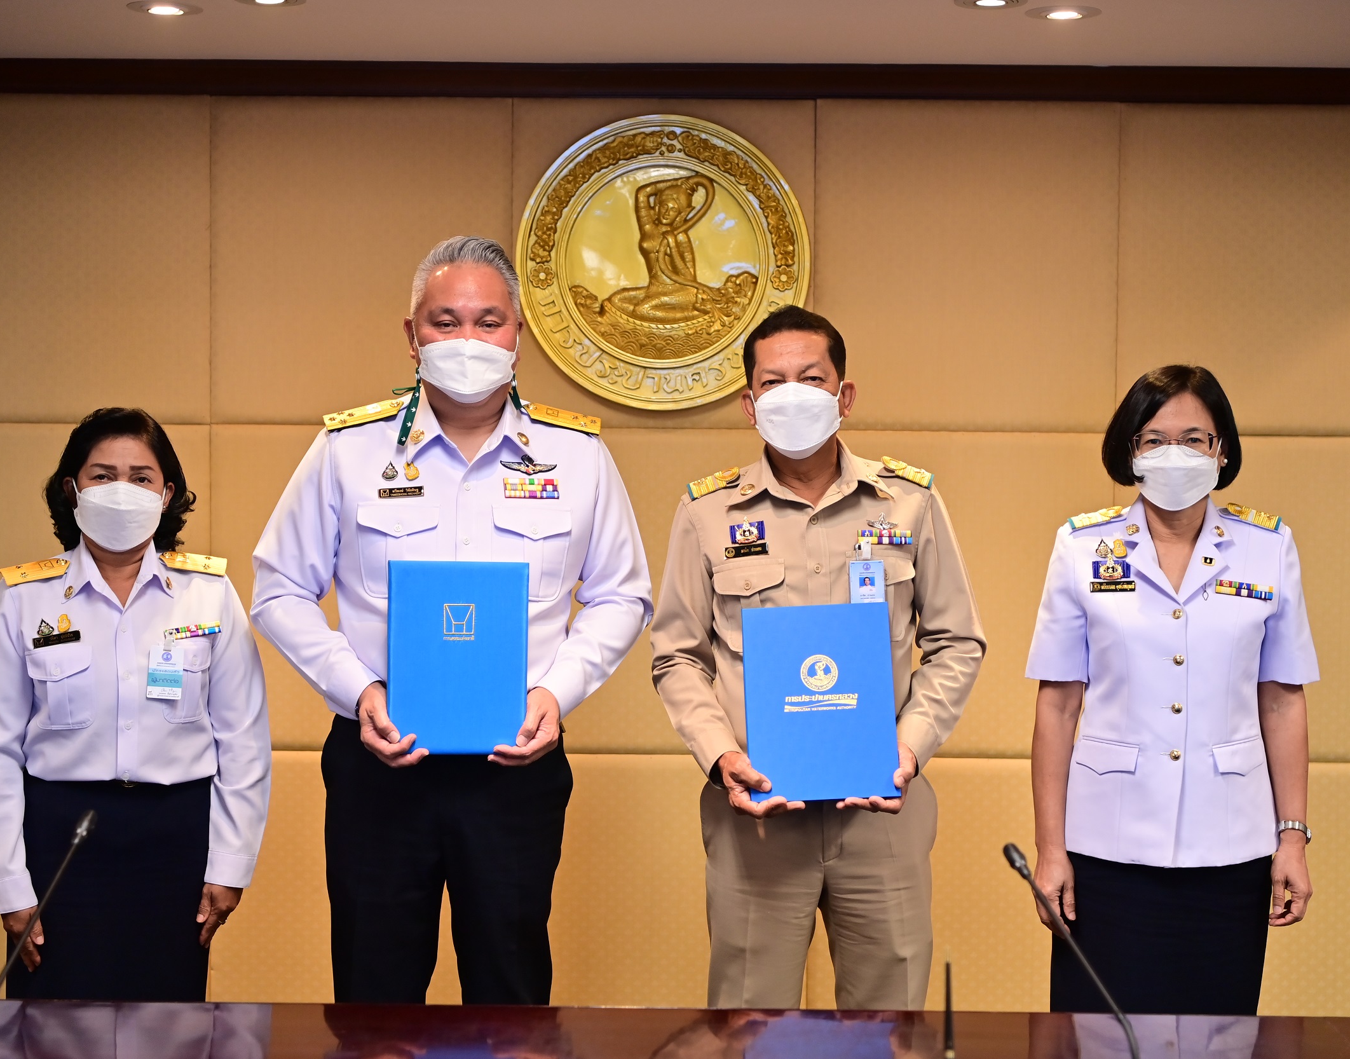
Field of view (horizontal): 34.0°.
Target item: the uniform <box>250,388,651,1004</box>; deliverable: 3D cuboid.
[{"bbox_3d":[-0.355,0.534,3.612,0.630,1.520,0.360,0,3,-1],"label":"uniform"}]

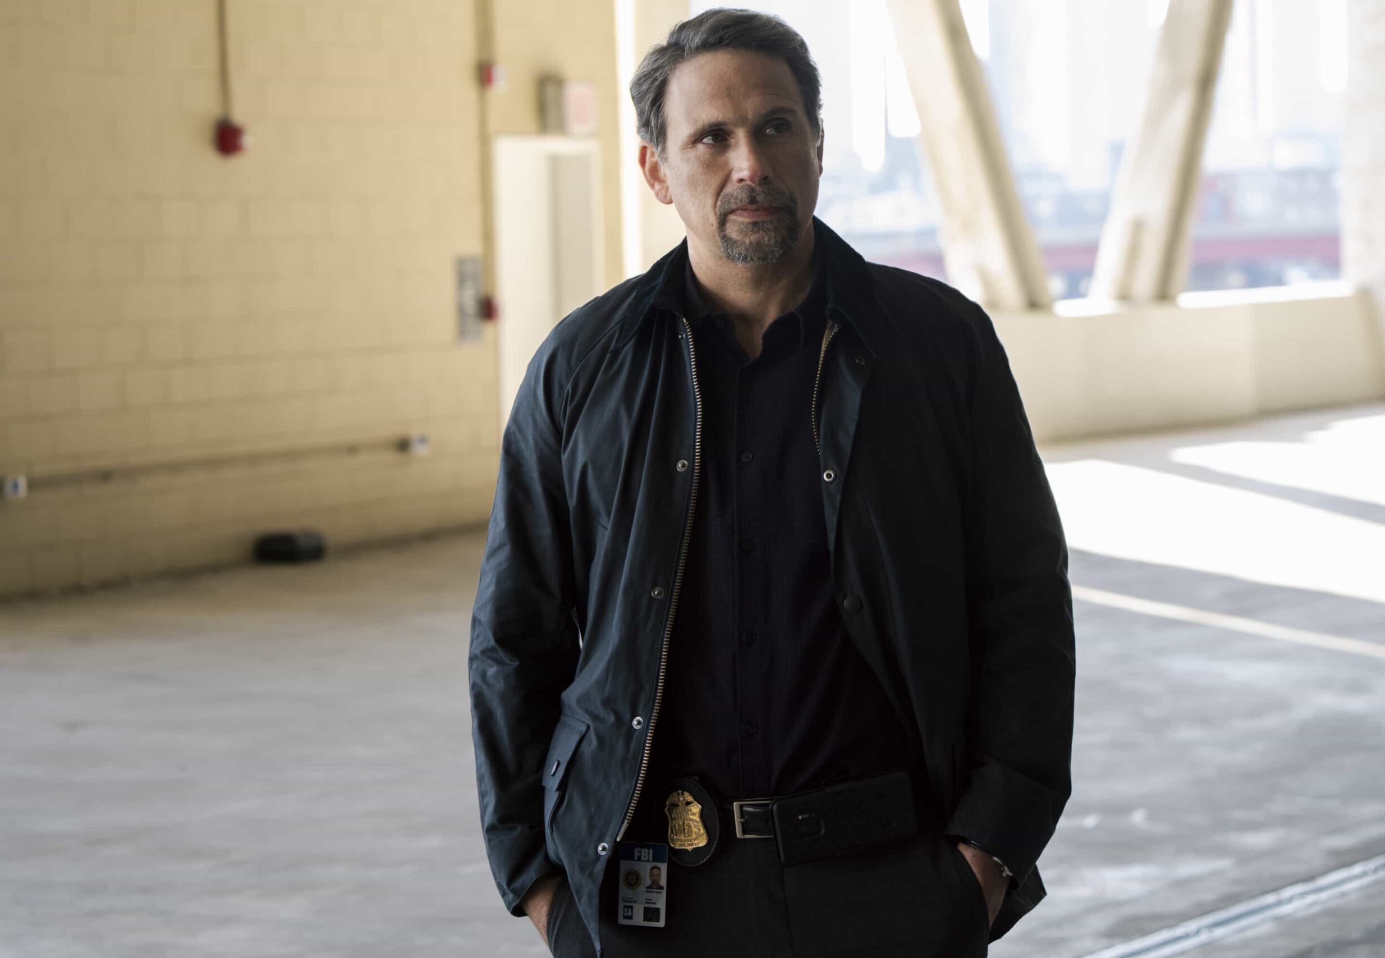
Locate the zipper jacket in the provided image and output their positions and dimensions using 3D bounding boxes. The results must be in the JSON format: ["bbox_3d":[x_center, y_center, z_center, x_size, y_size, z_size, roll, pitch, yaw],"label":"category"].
[{"bbox_3d":[0.081,0.118,4.100,0.615,0.770,0.320,-1,3,5],"label":"zipper jacket"}]

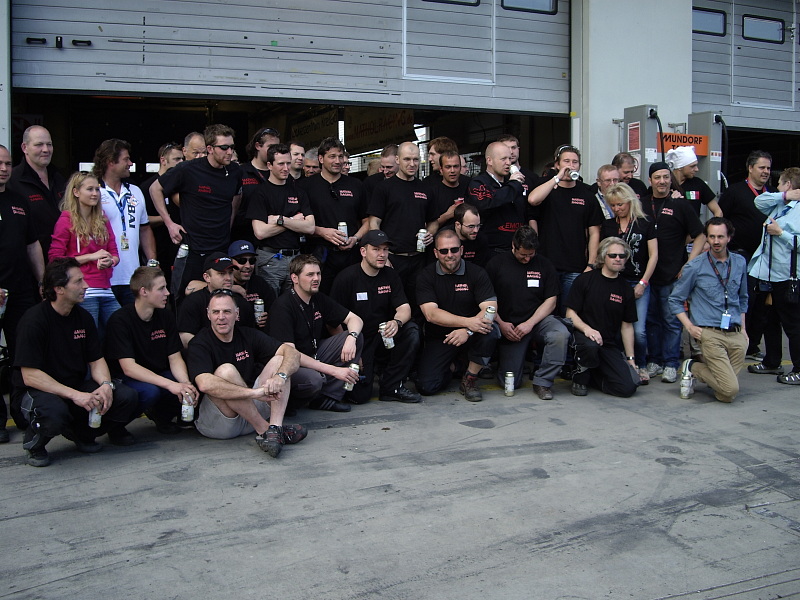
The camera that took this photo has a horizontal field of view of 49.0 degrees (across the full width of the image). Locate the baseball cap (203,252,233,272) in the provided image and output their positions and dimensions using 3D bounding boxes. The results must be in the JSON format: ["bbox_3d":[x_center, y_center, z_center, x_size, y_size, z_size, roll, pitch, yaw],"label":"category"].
[{"bbox_3d":[-1.117,-0.236,5.450,0.260,0.135,0.180,5,7,44],"label":"baseball cap"}]

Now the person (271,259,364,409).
[{"bbox_3d":[-0.553,0.206,5.750,0.680,1.020,0.560,4,7,40],"label":"person"}]

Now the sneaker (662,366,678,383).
[{"bbox_3d":[2.118,0.585,6.880,0.115,0.120,0.300,2,6,22],"label":"sneaker"}]

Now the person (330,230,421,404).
[{"bbox_3d":[-0.180,0.086,6.450,0.640,1.200,0.760,-2,6,-18],"label":"person"}]

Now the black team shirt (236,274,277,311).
[{"bbox_3d":[-1.029,0.110,5.850,0.480,0.580,0.320,-2,6,-25],"label":"black team shirt"}]

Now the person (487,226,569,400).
[{"bbox_3d":[0.963,0.057,6.630,0.640,1.220,0.800,0,5,-2],"label":"person"}]

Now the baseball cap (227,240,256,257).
[{"bbox_3d":[-1.040,-0.336,5.780,0.175,0.130,0.260,-3,6,-27],"label":"baseball cap"}]

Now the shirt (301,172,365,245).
[{"bbox_3d":[-0.492,-0.645,6.400,0.540,0.600,0.320,-2,6,-16],"label":"shirt"}]

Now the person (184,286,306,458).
[{"bbox_3d":[-0.851,0.370,4.900,0.600,0.850,0.740,-4,7,-38],"label":"person"}]

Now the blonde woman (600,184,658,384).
[{"bbox_3d":[1.778,-0.128,6.820,0.500,1.600,0.400,2,6,21],"label":"blonde woman"}]

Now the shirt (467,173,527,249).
[{"bbox_3d":[0.746,-0.676,6.750,0.480,0.620,0.360,-4,7,-36],"label":"shirt"}]

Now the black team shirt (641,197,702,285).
[{"bbox_3d":[2.141,-0.471,6.950,0.550,0.720,0.320,3,6,25],"label":"black team shirt"}]

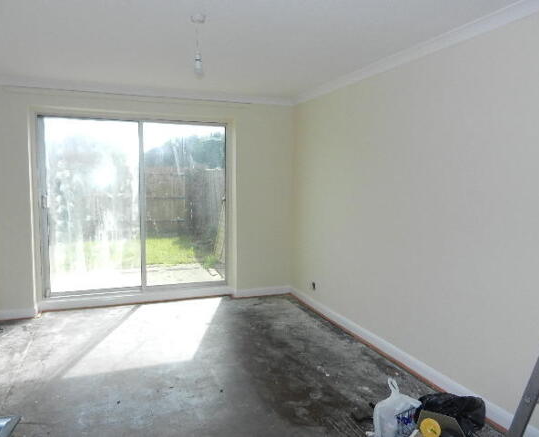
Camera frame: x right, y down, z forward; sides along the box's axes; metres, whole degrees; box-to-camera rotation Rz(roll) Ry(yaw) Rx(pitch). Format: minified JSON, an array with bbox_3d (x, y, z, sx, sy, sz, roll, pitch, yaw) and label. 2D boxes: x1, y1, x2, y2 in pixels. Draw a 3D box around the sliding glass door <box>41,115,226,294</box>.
[{"bbox_3d":[-1.481,-0.117,4.811,2.035,1.968,0.100,-1,6,-21],"label":"sliding glass door"}]

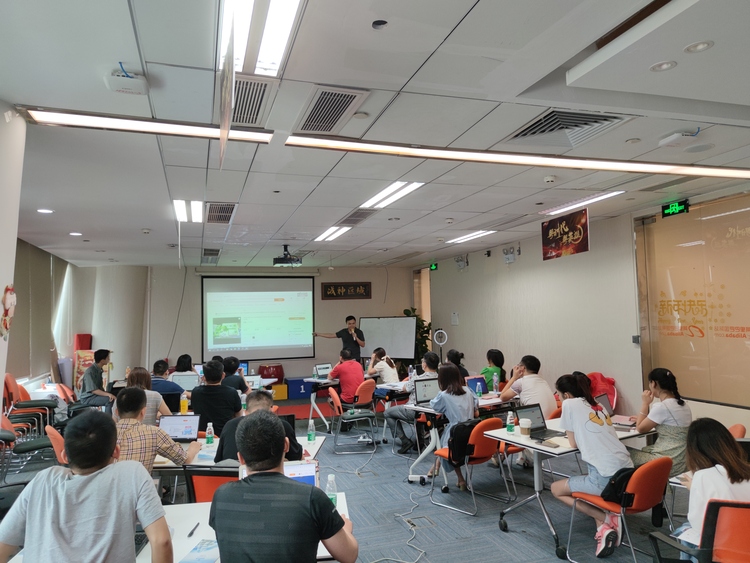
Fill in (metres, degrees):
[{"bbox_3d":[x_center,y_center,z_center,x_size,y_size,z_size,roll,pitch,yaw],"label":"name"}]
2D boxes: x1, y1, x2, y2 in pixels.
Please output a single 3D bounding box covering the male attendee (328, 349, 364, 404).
[{"bbox_3d":[-0.509,1.660,7.920,0.500,1.274,0.780,1,-5,-38],"label":"male attendee"}]

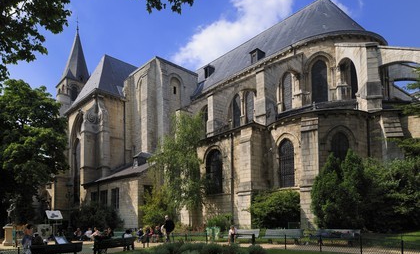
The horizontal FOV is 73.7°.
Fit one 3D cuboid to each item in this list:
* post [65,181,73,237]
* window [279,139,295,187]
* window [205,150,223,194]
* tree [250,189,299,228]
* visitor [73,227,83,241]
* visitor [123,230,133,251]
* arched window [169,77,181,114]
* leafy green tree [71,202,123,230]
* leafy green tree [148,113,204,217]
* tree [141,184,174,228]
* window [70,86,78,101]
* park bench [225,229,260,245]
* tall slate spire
[{"bbox_3d":[-10.842,6.335,21.500,0.520,4.300,0.520,0,-6,0],"label":"post"},{"bbox_3d":[5.874,2.803,21.500,1.350,3.700,0.350,-3,-4,37],"label":"window"},{"bbox_3d":[0.373,4.400,27.500,0.500,4.350,2.300,6,-8,-43],"label":"window"},{"bbox_3d":[5.123,6.579,21.800,3.900,3.400,3.200,0,-6,0],"label":"tree"},{"bbox_3d":[-10.387,8.470,22.000,0.600,1.150,0.750,0,-3,-6],"label":"visitor"},{"bbox_3d":[-4.479,6.172,15.200,0.520,1.170,0.720,1,-4,-27],"label":"visitor"},{"bbox_3d":[-5.280,-4.725,42.000,1.800,5.400,0.500,5,-8,-40],"label":"arched window"},{"bbox_3d":[-10.134,8.214,25.000,4.600,3.000,3.700,-1,-3,0],"label":"leafy green tree"},{"bbox_3d":[-2.632,3.182,22.000,4.400,9.000,4.200,-1,-3,0],"label":"leafy green tree"},{"bbox_3d":[-4.875,7.382,26.000,3.200,4.200,3.000,0,-6,0],"label":"tree"},{"bbox_3d":[-41.134,-10.170,85.000,2.300,5.000,0.600,5,-8,-38],"label":"window"},{"bbox_3d":[1.967,6.921,17.600,2.200,0.860,0.650,-2,-6,21],"label":"park bench"},{"bbox_3d":[-37.468,-20.057,78.000,8.300,15.600,8.300,-4,-5,45],"label":"tall slate spire"}]

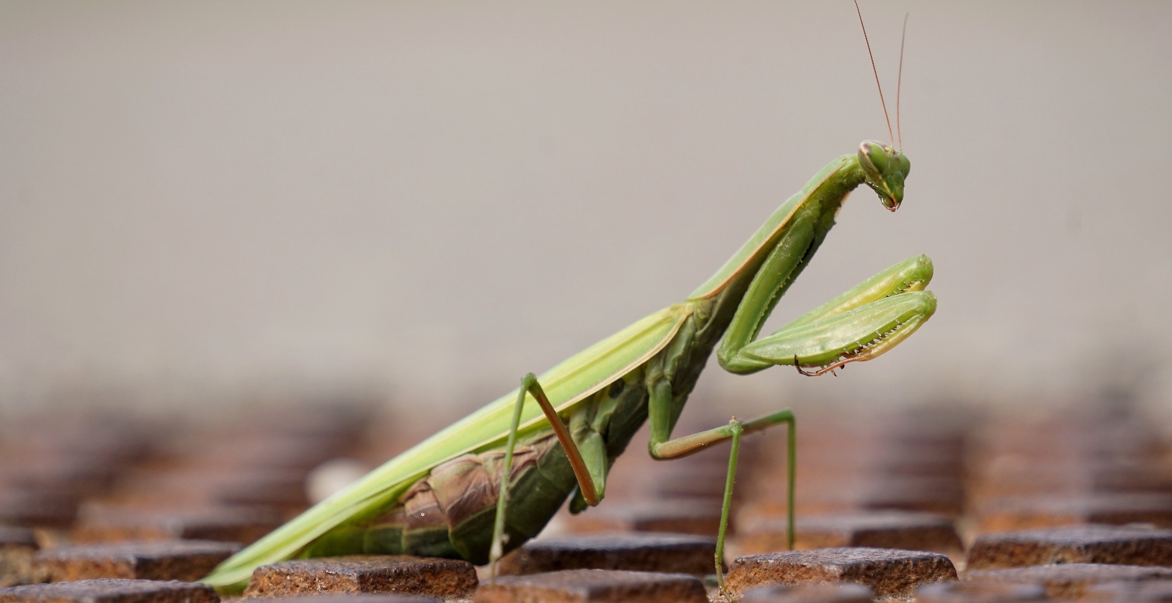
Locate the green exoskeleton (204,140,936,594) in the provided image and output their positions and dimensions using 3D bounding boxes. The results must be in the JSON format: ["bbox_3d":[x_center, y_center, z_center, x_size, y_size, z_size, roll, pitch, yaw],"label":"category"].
[{"bbox_3d":[-0.001,0.006,0.920,0.067,0.040,0.029,1,6,11],"label":"green exoskeleton"}]

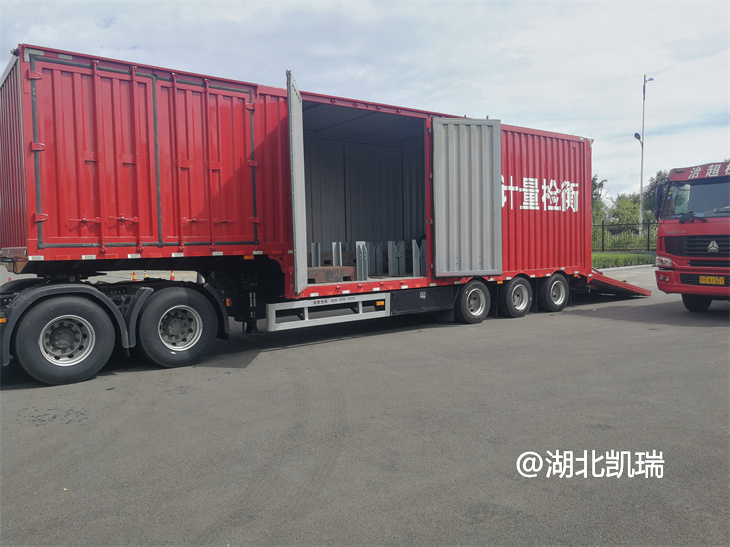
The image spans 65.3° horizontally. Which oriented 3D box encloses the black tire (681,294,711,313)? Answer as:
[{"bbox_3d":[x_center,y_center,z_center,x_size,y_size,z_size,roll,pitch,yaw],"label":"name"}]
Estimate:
[{"bbox_3d":[7.207,0.302,12.267,1.080,1.080,0.300,-3,4,-39],"label":"black tire"}]

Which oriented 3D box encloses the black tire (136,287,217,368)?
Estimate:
[{"bbox_3d":[-2.511,0.732,7.664,1.059,1.059,0.290,-3,4,-37],"label":"black tire"}]

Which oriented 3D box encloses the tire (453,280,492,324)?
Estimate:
[{"bbox_3d":[2.133,0.566,11.214,0.852,0.852,0.250,-3,4,-37],"label":"tire"}]

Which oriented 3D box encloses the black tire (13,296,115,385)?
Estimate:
[{"bbox_3d":[-3.586,0.794,6.850,1.059,1.059,0.290,-3,4,-37],"label":"black tire"}]

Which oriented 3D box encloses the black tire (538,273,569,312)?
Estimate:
[{"bbox_3d":[4.283,0.442,12.843,0.852,0.852,0.250,-3,4,-37],"label":"black tire"}]

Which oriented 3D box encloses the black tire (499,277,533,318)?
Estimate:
[{"bbox_3d":[3.212,0.504,12.031,0.852,0.852,0.250,-3,4,-37],"label":"black tire"}]

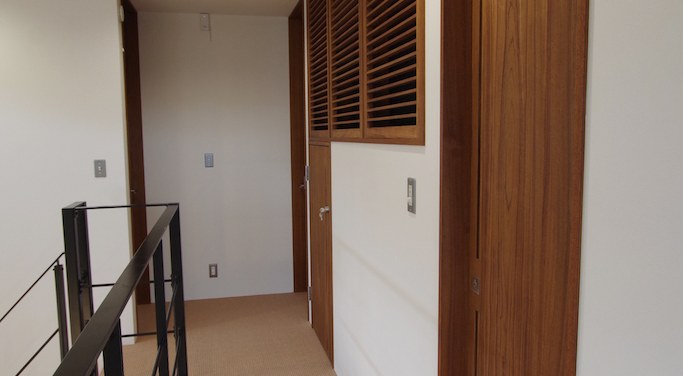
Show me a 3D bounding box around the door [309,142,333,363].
[{"bbox_3d":[-0.122,0.390,3.392,0.050,1.360,0.630,-2,6,-14],"label":"door"}]

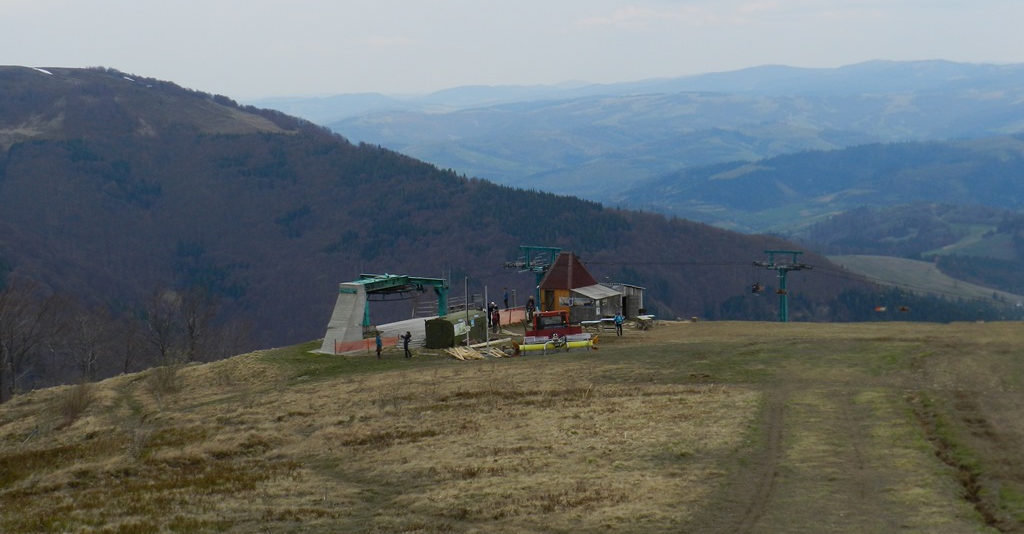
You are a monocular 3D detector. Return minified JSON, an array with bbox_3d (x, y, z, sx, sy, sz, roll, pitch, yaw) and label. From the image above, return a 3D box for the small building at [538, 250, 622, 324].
[{"bbox_3d":[5.129,1.256,117.476,5.350,5.200,3.800,3,9,37],"label":"small building"}]

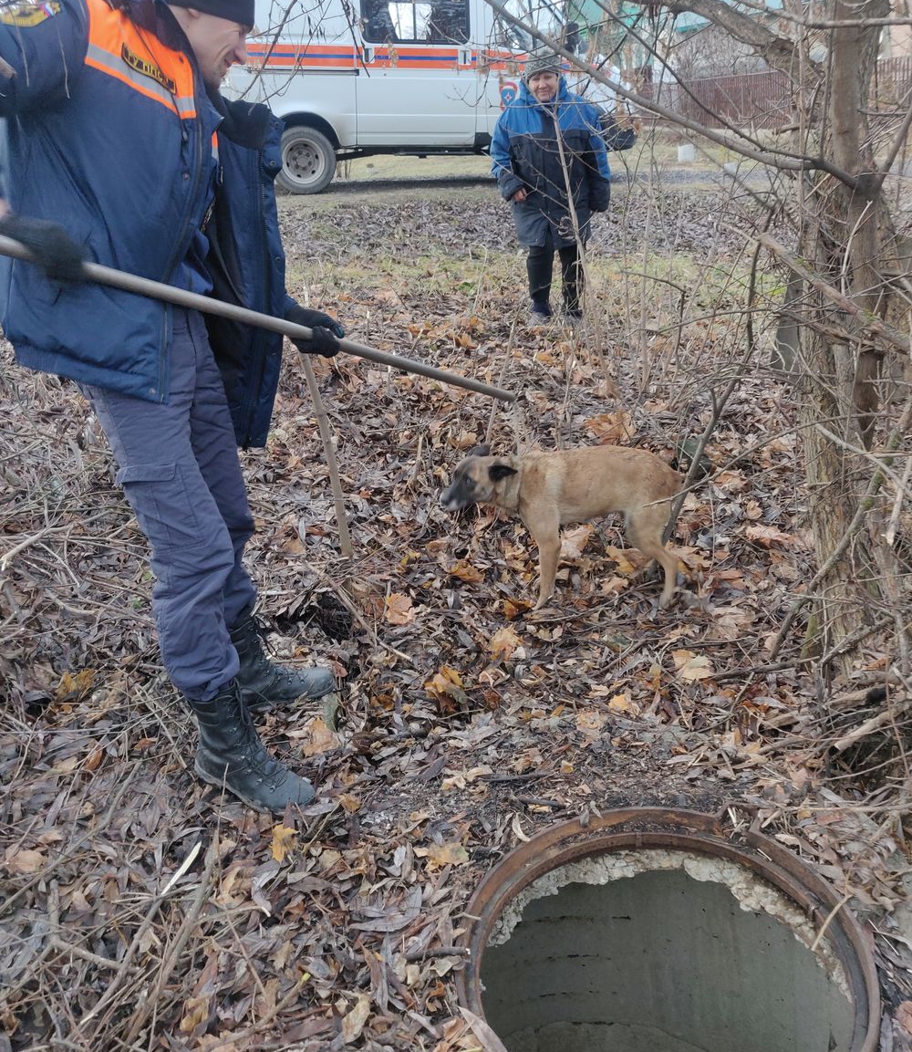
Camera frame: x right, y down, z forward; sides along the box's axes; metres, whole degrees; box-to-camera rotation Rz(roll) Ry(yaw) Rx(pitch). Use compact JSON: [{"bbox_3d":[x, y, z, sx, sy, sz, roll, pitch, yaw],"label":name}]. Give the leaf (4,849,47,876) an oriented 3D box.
[{"bbox_3d":[-0.852,0.664,1.737,0.082,0.018,0.055,-10,27,-20],"label":"leaf"}]

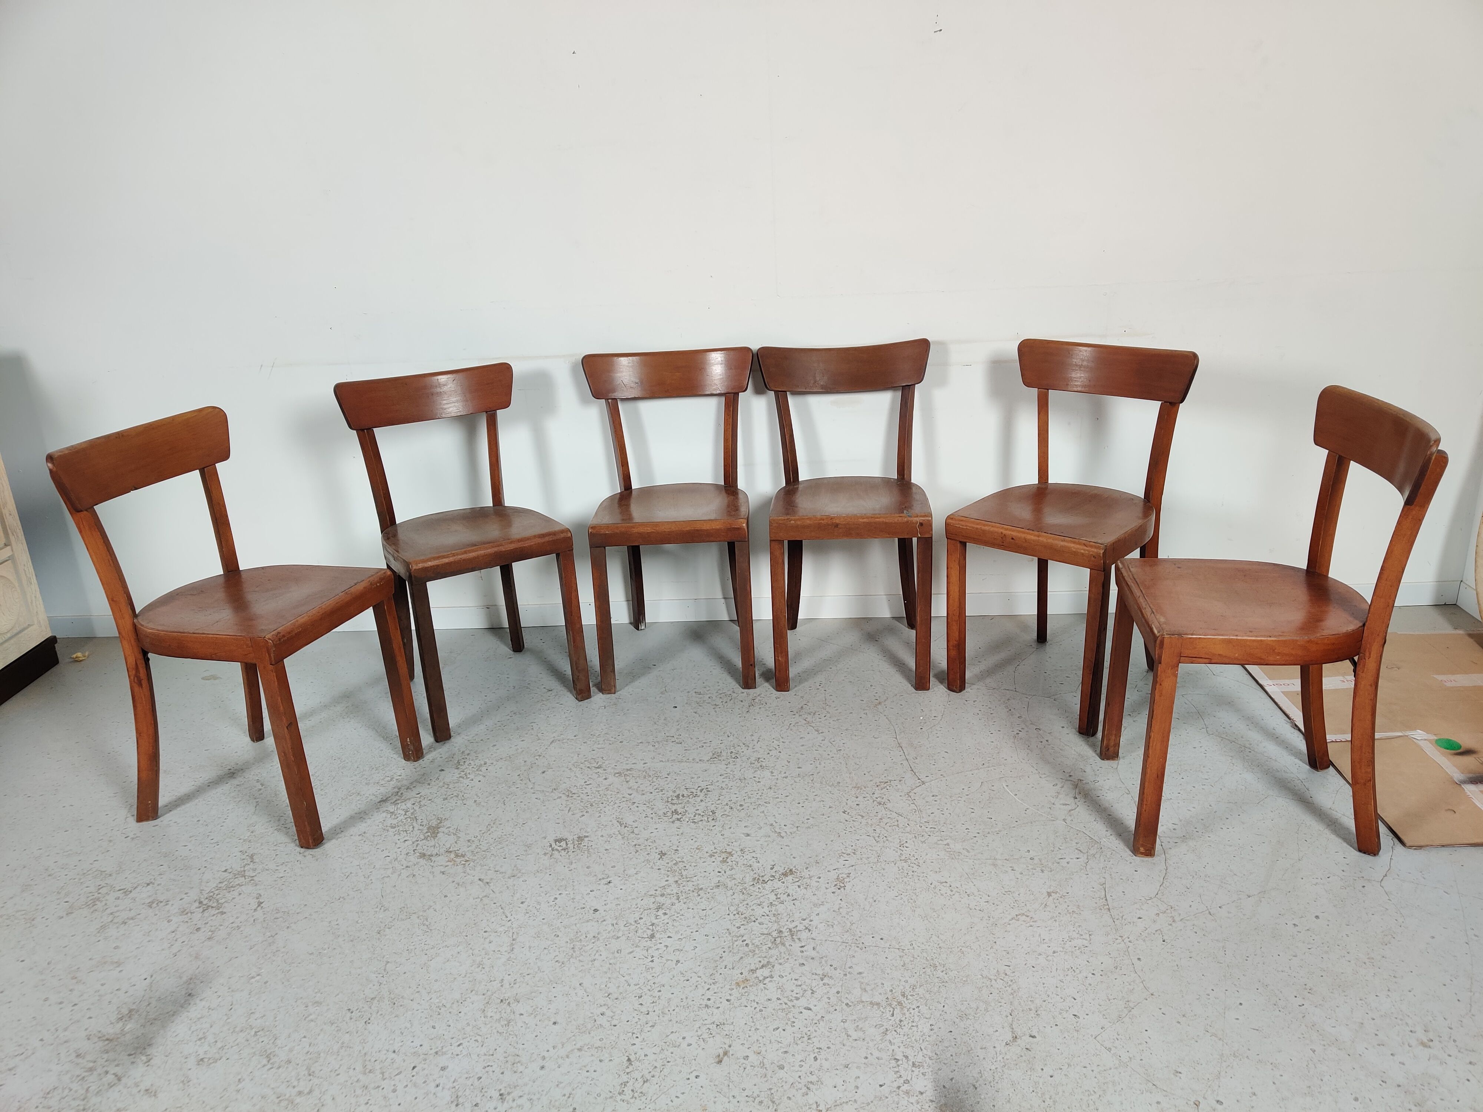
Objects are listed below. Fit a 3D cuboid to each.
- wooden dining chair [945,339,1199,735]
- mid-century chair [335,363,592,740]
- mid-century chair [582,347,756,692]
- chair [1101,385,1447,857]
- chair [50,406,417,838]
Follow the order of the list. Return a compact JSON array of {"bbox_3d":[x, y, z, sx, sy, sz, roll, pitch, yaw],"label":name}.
[{"bbox_3d":[0.786,-0.070,2.809,0.467,0.815,0.450,13,25,39],"label":"wooden dining chair"},{"bbox_3d":[-0.690,-0.033,2.918,0.467,0.815,0.450,-13,21,-28],"label":"mid-century chair"},{"bbox_3d":[-0.176,-0.106,3.056,0.467,0.815,0.450,-2,19,2],"label":"mid-century chair"},{"bbox_3d":[0.981,0.120,2.220,0.450,0.815,0.467,-1,19,7],"label":"chair"},{"bbox_3d":[-1.055,0.133,2.483,0.450,0.815,0.467,3,20,18],"label":"chair"}]

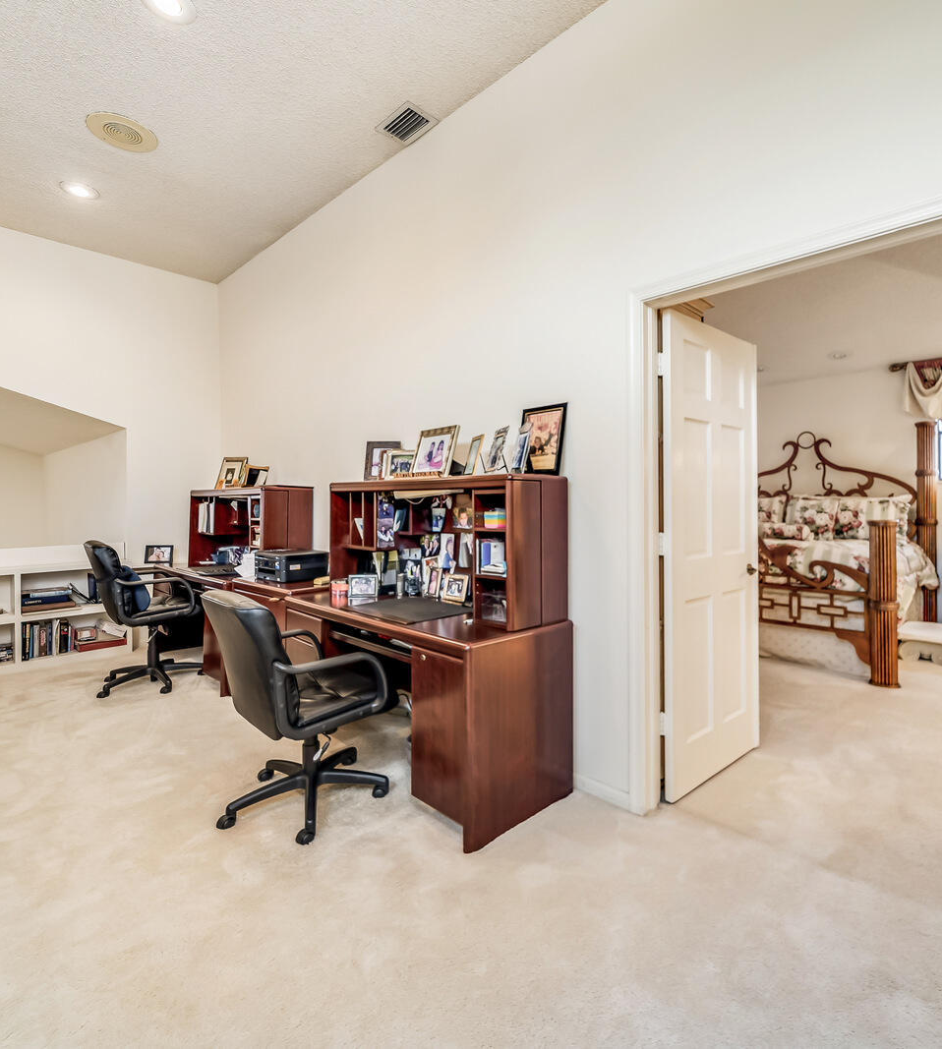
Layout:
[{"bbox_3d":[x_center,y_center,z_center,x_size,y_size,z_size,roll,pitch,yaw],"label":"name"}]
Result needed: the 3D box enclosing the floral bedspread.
[{"bbox_3d":[2.831,0.359,4.904,1.650,0.500,2.100,-2,2,-43],"label":"floral bedspread"}]

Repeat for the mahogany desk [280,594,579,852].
[{"bbox_3d":[-0.281,0.779,2.586,0.615,0.740,1.410,-2,2,-44],"label":"mahogany desk"}]

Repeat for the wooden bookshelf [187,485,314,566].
[{"bbox_3d":[-1.825,0.048,4.257,1.460,0.640,0.340,2,2,45],"label":"wooden bookshelf"}]

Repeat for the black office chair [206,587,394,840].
[{"bbox_3d":[-0.720,0.710,2.226,0.680,0.910,0.640,-1,2,-30],"label":"black office chair"}]

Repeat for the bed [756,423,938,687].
[{"bbox_3d":[2.900,0.040,4.990,2.270,2.010,2.150,-2,2,-43],"label":"bed"}]

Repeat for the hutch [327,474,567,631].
[{"bbox_3d":[-0.206,0.094,2.709,0.335,0.630,1.400,-2,2,-44],"label":"hutch"}]

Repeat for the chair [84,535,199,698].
[{"bbox_3d":[-2.258,0.613,3.658,0.660,1.000,0.620,-1,2,-30],"label":"chair"}]

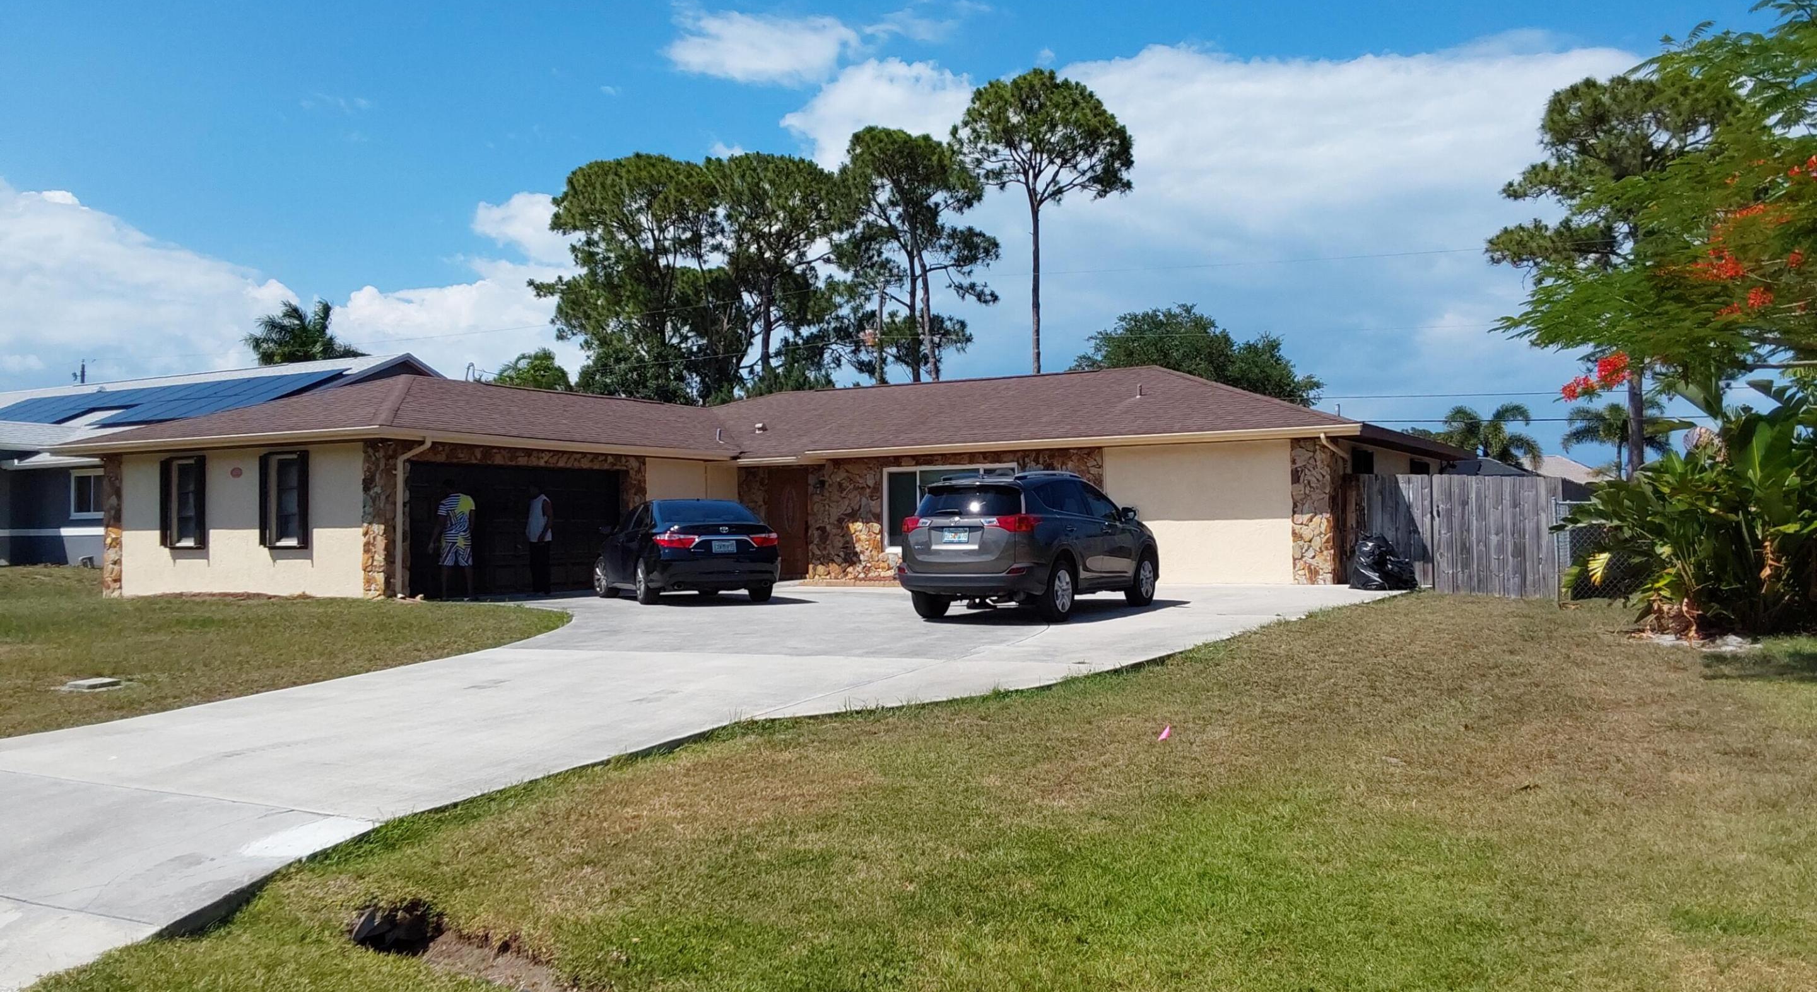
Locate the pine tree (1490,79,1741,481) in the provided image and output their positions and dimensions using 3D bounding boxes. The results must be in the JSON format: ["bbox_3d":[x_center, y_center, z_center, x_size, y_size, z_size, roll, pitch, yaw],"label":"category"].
[{"bbox_3d":[23.100,-6.100,48.000,8.100,15.300,7.600,-1,-1,0],"label":"pine tree"}]

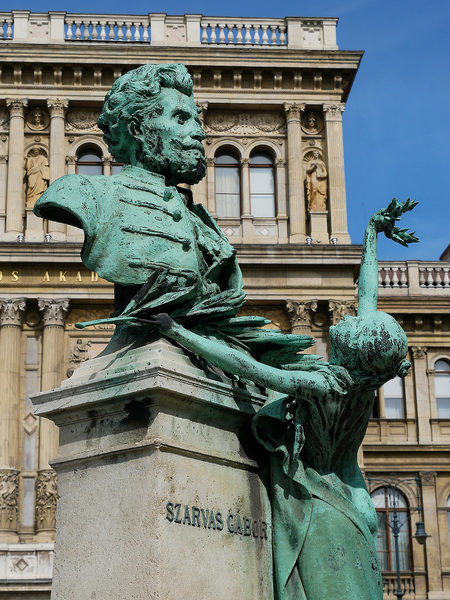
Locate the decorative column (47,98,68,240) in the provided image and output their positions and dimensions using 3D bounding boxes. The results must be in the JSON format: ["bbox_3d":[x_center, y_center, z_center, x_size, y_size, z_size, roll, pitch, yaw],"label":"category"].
[{"bbox_3d":[-5.817,-4.495,47.239,0.748,5.438,0.750,0,-19,-4],"label":"decorative column"}]

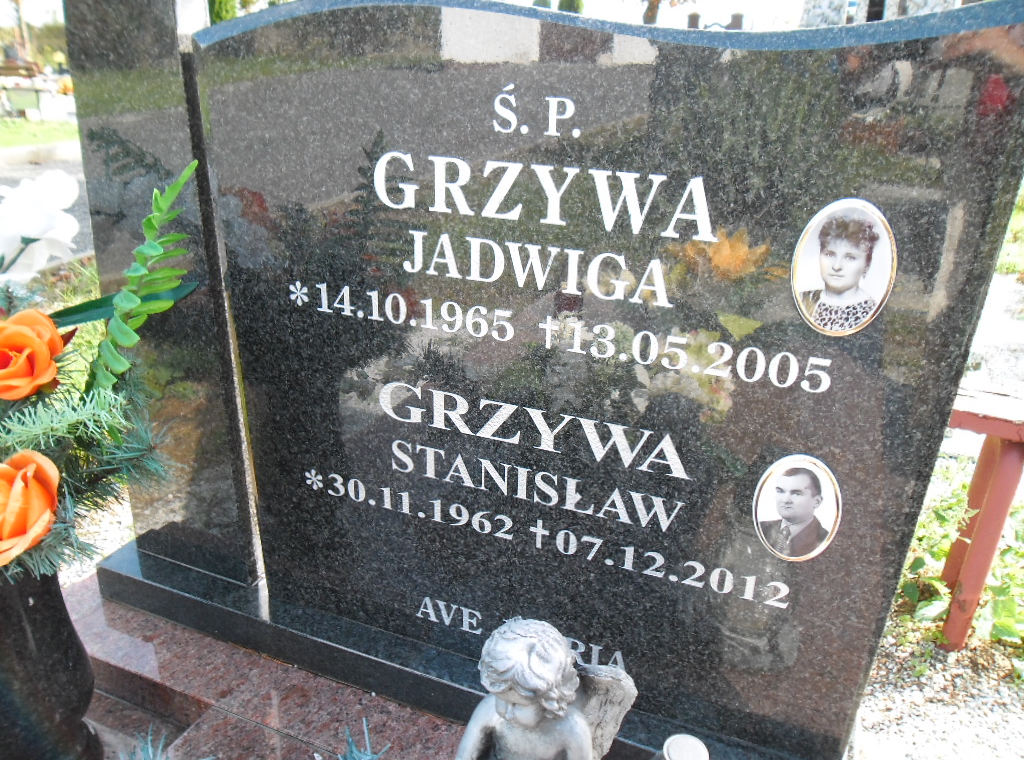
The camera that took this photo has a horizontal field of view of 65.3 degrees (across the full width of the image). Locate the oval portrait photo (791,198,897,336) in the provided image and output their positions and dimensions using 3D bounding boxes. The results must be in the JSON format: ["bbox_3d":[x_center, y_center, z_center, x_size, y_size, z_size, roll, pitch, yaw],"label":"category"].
[{"bbox_3d":[0.289,-0.095,0.699,0.085,0.125,0.012,10,25,20],"label":"oval portrait photo"}]

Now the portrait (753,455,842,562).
[{"bbox_3d":[0.284,0.132,0.798,0.085,0.125,0.012,10,25,20],"label":"portrait"}]

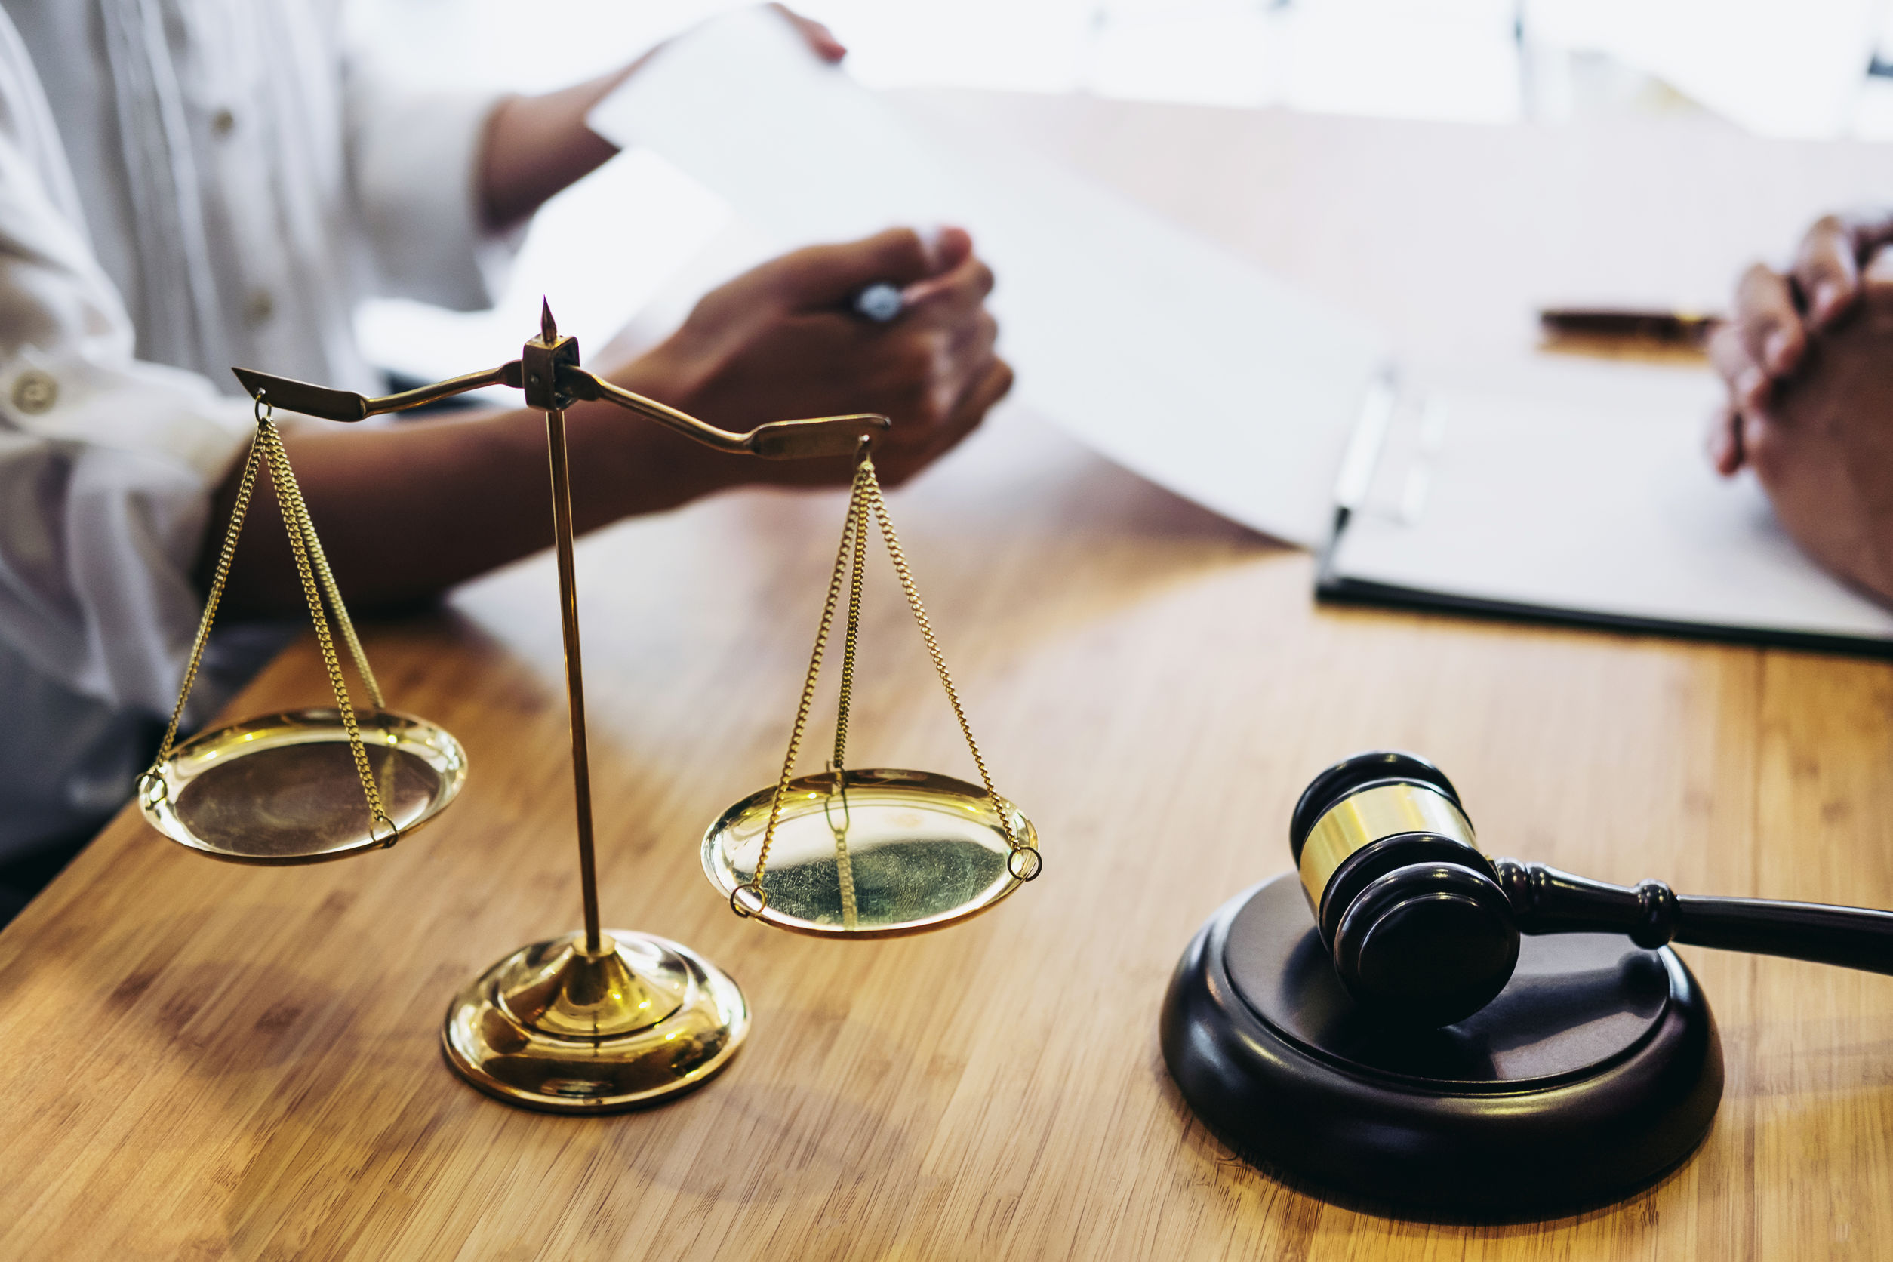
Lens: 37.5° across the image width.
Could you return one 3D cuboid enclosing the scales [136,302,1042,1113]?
[{"bbox_3d":[-0.077,0.012,0.584,0.200,0.169,0.071,6,26,13],"label":"scales"}]

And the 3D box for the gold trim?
[{"bbox_3d":[0.094,0.053,0.580,0.038,0.038,0.020,-2,25,-3],"label":"gold trim"}]

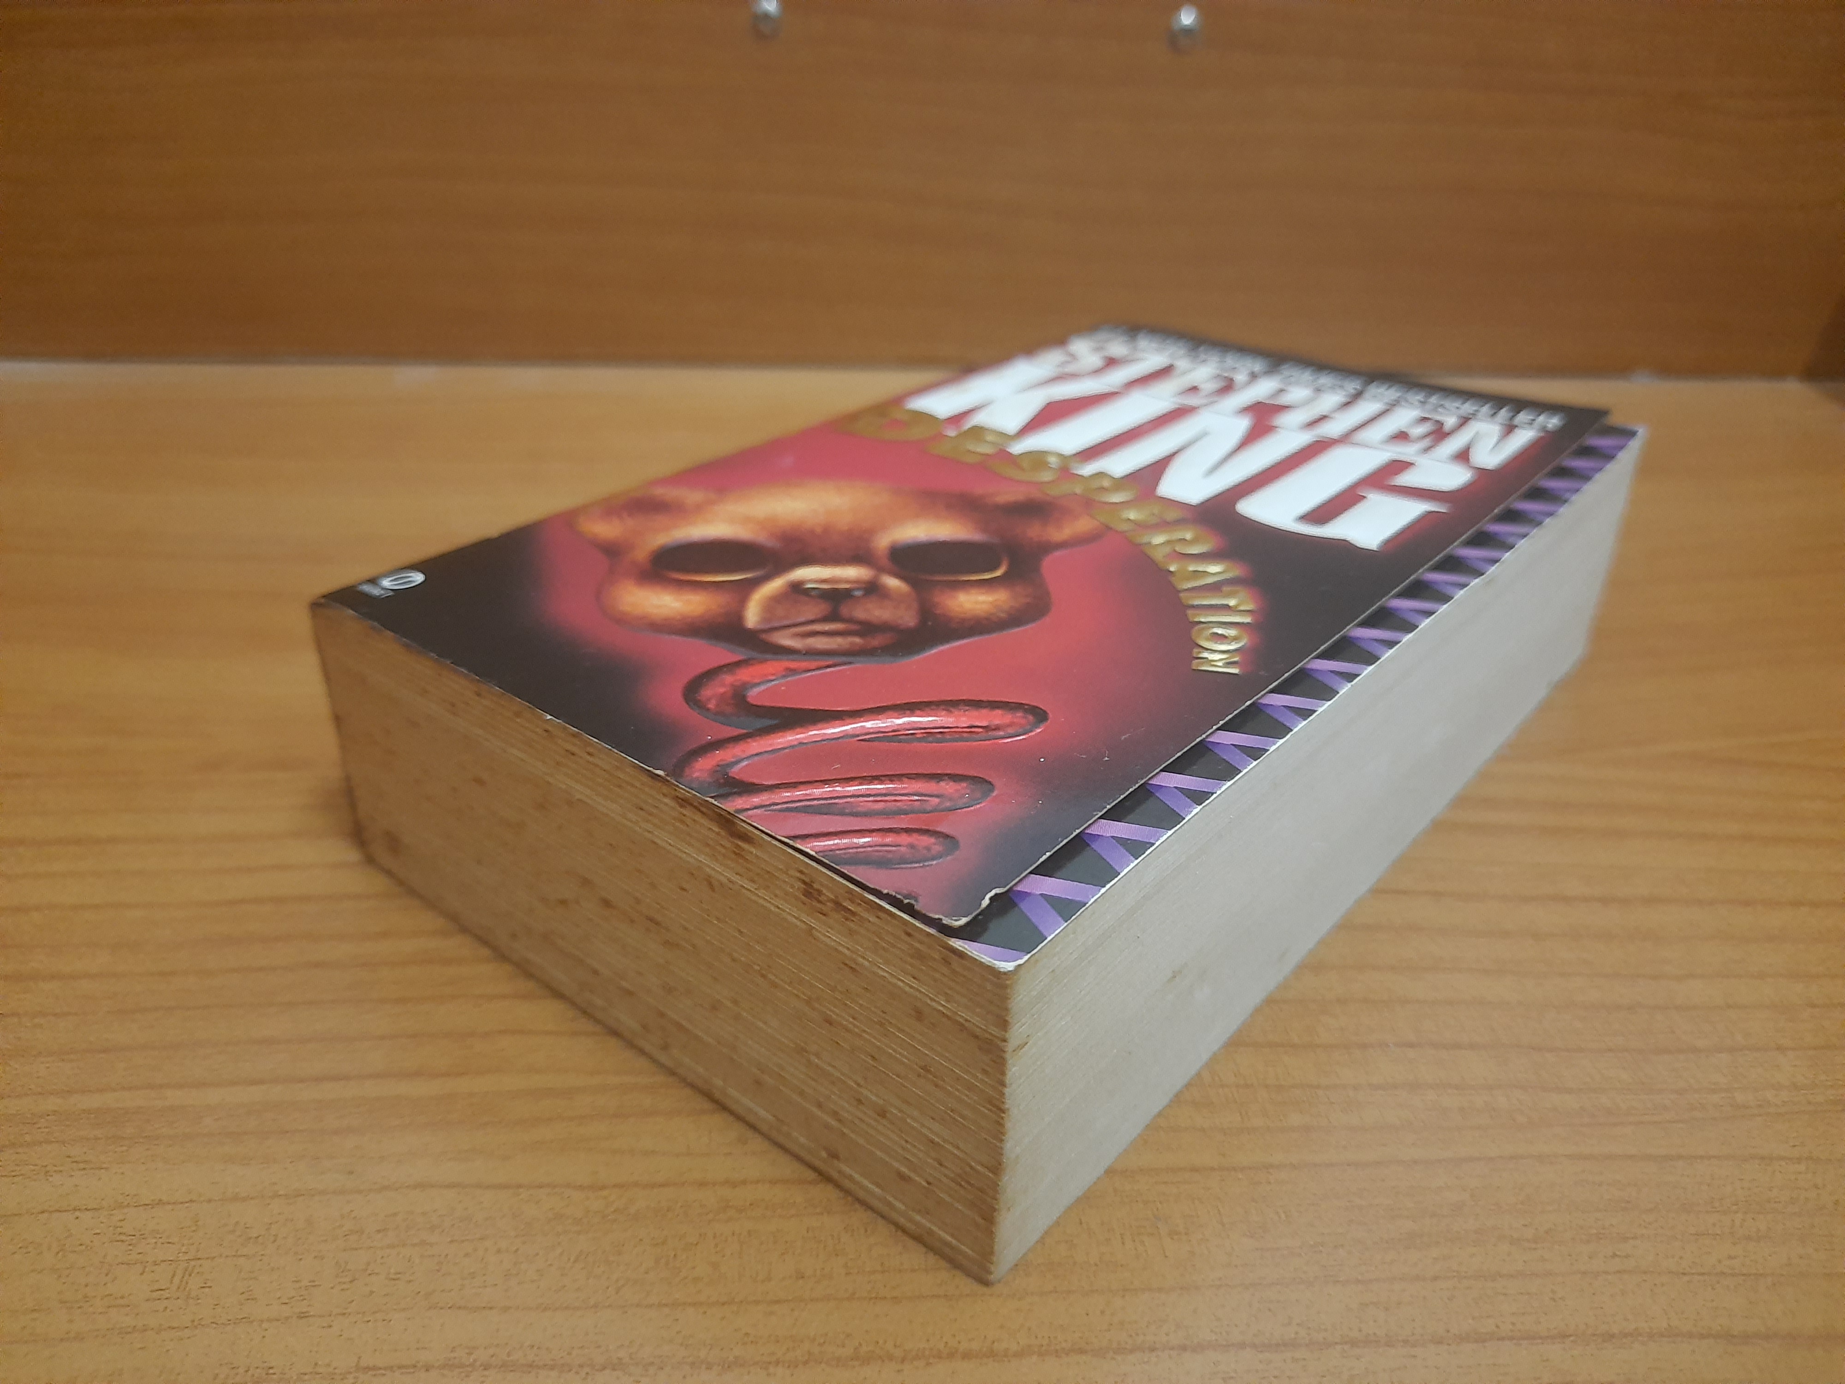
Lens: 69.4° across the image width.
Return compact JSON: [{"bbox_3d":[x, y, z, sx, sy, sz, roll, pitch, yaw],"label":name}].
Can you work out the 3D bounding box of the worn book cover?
[{"bbox_3d":[0.022,-0.010,0.203,0.107,0.040,0.174,22,36,35],"label":"worn book cover"}]

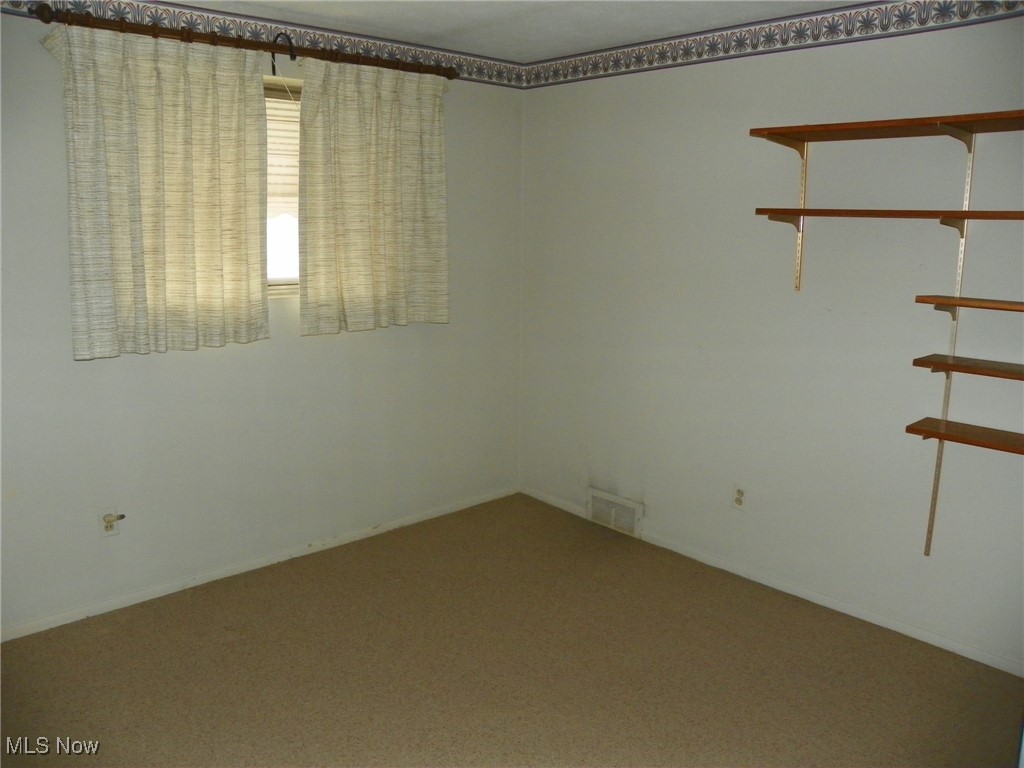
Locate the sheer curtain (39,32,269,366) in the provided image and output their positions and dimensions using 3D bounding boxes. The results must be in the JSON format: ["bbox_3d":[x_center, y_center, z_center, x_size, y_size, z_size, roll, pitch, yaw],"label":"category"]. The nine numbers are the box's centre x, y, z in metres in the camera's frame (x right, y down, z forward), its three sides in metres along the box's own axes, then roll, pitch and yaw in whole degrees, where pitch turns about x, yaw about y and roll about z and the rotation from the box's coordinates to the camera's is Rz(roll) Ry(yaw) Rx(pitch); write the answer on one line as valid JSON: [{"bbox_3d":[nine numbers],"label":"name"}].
[{"bbox_3d":[-1.343,-0.725,3.039,0.760,1.185,0.120,-10,16,-39],"label":"sheer curtain"}]

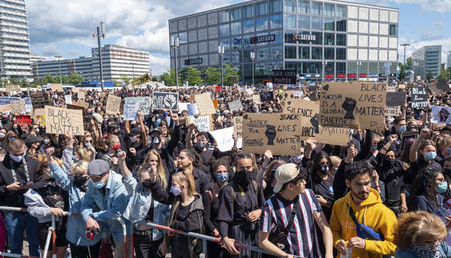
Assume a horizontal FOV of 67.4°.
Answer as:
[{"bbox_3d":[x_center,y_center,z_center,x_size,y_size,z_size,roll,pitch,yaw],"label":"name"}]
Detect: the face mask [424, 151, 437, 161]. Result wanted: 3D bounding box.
[{"bbox_3d":[2.181,0.289,3.600,0.140,0.095,0.075,-1,7,-3],"label":"face mask"}]

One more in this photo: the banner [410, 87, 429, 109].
[{"bbox_3d":[4.879,-0.775,8.500,0.430,0.540,0.020,1,9,19],"label":"banner"}]

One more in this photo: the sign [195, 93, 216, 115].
[{"bbox_3d":[-0.532,-0.652,9.000,0.390,0.560,0.020,-14,9,-1],"label":"sign"}]

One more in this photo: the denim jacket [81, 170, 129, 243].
[{"bbox_3d":[-1.154,0.745,3.250,0.500,0.660,0.400,0,8,15],"label":"denim jacket"}]

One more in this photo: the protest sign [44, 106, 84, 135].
[{"bbox_3d":[-2.093,-0.108,4.400,0.460,0.350,0.020,4,6,-25],"label":"protest sign"}]

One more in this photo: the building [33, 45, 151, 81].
[{"bbox_3d":[-134.658,-61.413,338.349,98.000,36.000,53.000,2,9,24],"label":"building"}]

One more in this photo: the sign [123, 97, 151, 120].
[{"bbox_3d":[-1.409,-0.324,5.400,0.430,0.350,0.020,-3,8,-13],"label":"sign"}]

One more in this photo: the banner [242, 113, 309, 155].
[{"bbox_3d":[0.498,0.062,3.600,0.630,0.460,0.020,0,8,8],"label":"banner"}]

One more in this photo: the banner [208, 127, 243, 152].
[{"bbox_3d":[0.023,0.162,5.200,0.550,0.360,0.020,-12,8,2],"label":"banner"}]

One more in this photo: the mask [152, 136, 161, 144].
[{"bbox_3d":[-1.062,0.165,5.200,0.140,0.120,0.090,-3,8,-17],"label":"mask"}]

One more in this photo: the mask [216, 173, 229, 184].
[{"bbox_3d":[-0.030,0.526,3.580,0.135,0.110,0.085,-2,8,-3],"label":"mask"}]

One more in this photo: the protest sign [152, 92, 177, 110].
[{"bbox_3d":[-1.367,-0.649,7.700,0.580,0.410,0.030,-2,7,-3],"label":"protest sign"}]

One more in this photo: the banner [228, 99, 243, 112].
[{"bbox_3d":[0.341,-0.779,11.300,0.390,0.310,0.020,-18,8,2],"label":"banner"}]

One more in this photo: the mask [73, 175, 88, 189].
[{"bbox_3d":[-1.450,0.535,3.380,0.150,0.135,0.100,-7,10,-36],"label":"mask"}]

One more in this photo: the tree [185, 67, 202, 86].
[{"bbox_3d":[-9.467,-14.349,100.000,5.500,7.600,5.500,-1,7,0],"label":"tree"}]

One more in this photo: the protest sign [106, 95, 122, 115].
[{"bbox_3d":[-2.406,-0.514,7.300,0.270,0.390,0.020,9,8,-15],"label":"protest sign"}]

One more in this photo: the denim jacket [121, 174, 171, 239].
[{"bbox_3d":[-0.766,0.766,3.300,0.430,0.600,0.310,-5,9,-30],"label":"denim jacket"}]

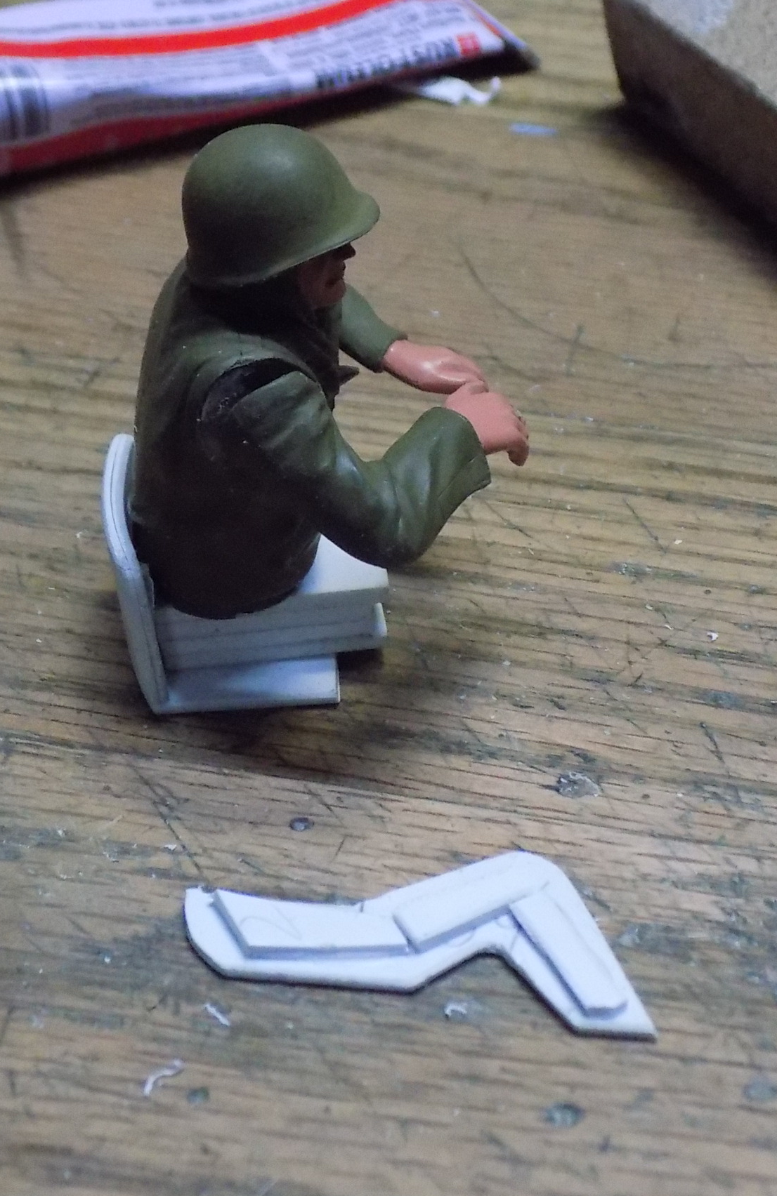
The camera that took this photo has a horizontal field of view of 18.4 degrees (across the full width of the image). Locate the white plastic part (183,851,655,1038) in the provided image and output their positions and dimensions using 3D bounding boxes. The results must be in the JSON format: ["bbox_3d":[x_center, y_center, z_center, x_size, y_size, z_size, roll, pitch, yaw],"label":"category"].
[{"bbox_3d":[0.002,0.031,0.215,0.041,0.003,0.021,-1,42,-1],"label":"white plastic part"}]

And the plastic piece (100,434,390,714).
[{"bbox_3d":[-0.014,-0.006,0.238,0.027,0.026,0.021,-3,42,-4],"label":"plastic piece"}]

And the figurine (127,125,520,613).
[{"bbox_3d":[-0.006,-0.024,0.226,0.037,0.049,0.032,-7,42,-7],"label":"figurine"}]

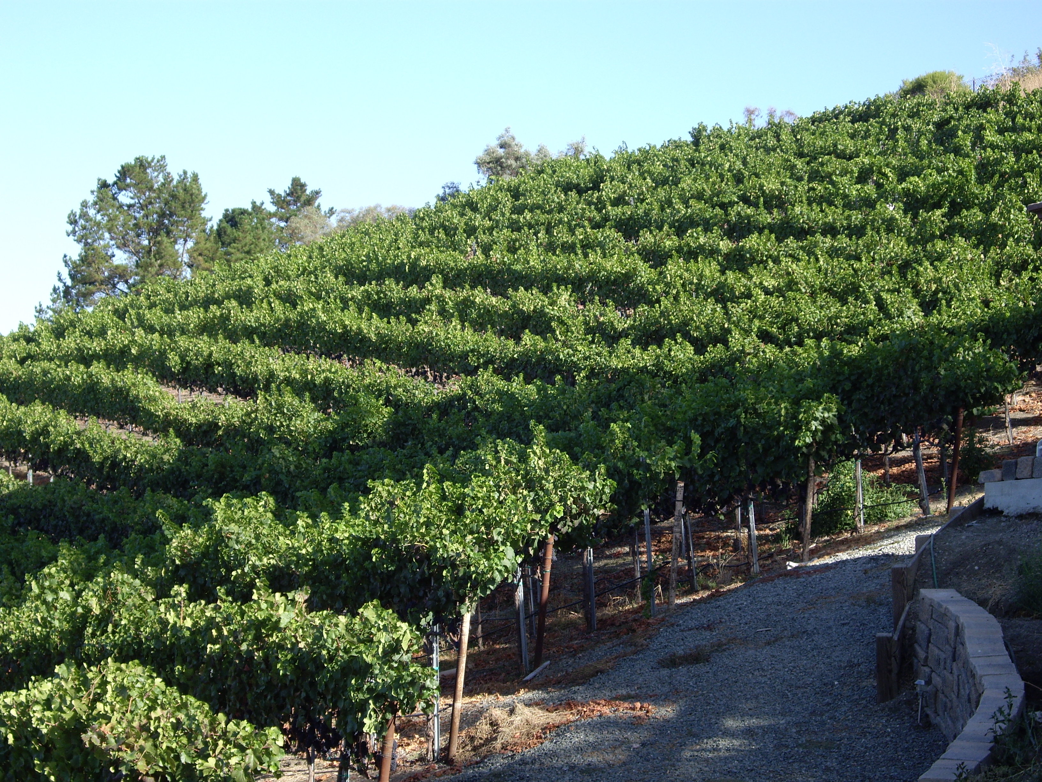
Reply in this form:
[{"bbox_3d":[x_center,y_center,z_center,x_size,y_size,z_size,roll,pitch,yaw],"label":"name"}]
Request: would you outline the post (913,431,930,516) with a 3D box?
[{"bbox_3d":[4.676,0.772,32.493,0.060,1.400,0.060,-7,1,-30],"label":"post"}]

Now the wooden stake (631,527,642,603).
[{"bbox_3d":[1.210,1.778,29.195,0.055,0.920,0.055,-5,1,0],"label":"wooden stake"}]

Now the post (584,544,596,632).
[{"bbox_3d":[0.688,1.897,27.494,0.065,0.970,0.065,-3,1,0],"label":"post"}]

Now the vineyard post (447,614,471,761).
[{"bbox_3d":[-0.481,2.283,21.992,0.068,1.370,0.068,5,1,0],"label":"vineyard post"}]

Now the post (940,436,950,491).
[{"bbox_3d":[5.244,0.846,34.295,0.065,0.780,0.065,-4,1,0],"label":"post"}]

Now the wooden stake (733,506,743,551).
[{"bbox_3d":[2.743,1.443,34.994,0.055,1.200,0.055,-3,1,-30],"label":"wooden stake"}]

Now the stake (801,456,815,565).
[{"bbox_3d":[3.129,1.243,29.994,0.070,1.250,0.070,5,1,-30],"label":"stake"}]

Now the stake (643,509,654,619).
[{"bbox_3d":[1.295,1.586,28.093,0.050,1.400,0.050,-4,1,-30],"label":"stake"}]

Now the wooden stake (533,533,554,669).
[{"bbox_3d":[0.211,1.827,24.992,0.067,1.330,0.067,6,1,0],"label":"wooden stake"}]

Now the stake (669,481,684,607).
[{"bbox_3d":[1.581,1.542,27.994,0.072,1.290,0.072,3,1,-30],"label":"stake"}]

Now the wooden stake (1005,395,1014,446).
[{"bbox_3d":[6.569,0.361,37.296,0.060,0.740,0.060,-6,1,0],"label":"wooden stake"}]

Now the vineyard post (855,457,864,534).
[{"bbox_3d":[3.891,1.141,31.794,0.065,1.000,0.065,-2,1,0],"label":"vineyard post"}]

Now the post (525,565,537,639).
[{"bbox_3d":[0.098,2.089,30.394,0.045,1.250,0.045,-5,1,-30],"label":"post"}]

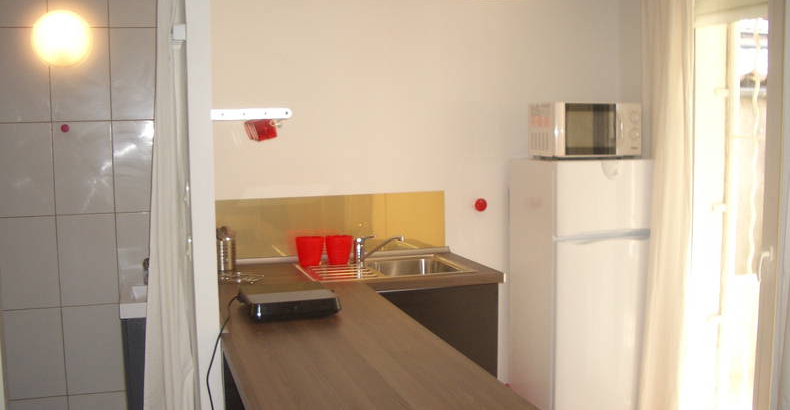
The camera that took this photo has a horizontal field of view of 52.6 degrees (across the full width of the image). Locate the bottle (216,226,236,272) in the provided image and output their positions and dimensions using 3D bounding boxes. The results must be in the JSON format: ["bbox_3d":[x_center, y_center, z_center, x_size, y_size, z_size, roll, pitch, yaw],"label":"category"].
[{"bbox_3d":[-0.732,0.188,3.443,0.090,0.188,0.090,-2,6,-17],"label":"bottle"}]

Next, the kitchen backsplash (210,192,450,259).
[{"bbox_3d":[-0.312,0.098,3.733,1.172,0.282,0.015,-2,6,-17],"label":"kitchen backsplash"}]

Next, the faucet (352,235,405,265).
[{"bbox_3d":[-0.064,0.200,3.615,0.234,0.122,0.055,1,6,11],"label":"faucet"}]

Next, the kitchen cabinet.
[{"bbox_3d":[0.061,0.747,3.557,0.600,0.884,0.580,-2,6,-17],"label":"kitchen cabinet"}]

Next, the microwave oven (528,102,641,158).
[{"bbox_3d":[0.884,-0.348,3.735,0.430,0.250,0.310,-2,6,-12],"label":"microwave oven"}]

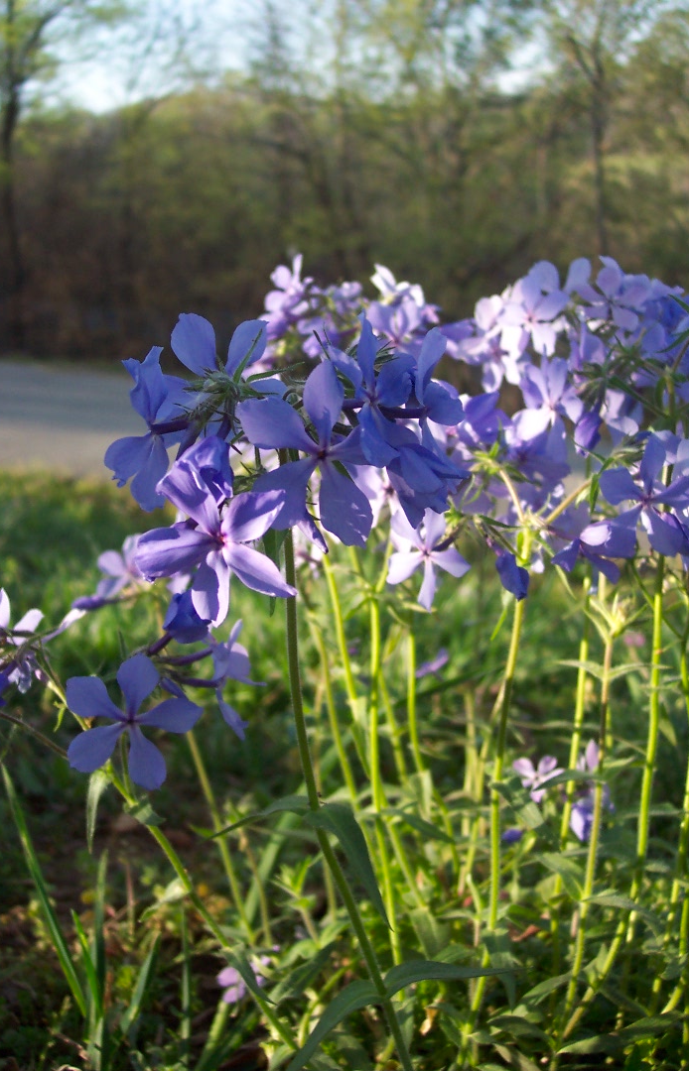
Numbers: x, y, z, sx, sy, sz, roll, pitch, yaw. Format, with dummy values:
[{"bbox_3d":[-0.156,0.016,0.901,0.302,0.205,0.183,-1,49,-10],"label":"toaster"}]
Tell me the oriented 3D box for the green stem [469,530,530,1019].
[{"bbox_3d":[0.050,0.082,0.370,0.008,0.170,0.006,4,10,0],"label":"green stem"}]

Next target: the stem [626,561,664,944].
[{"bbox_3d":[0.100,0.071,0.371,0.005,0.132,0.004,1,10,0],"label":"stem"}]

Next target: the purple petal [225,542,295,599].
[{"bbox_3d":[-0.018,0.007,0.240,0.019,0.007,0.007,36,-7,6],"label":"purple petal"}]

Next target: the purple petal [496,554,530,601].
[{"bbox_3d":[0.055,0.013,0.370,0.009,0.017,0.009,-27,0,0],"label":"purple petal"}]

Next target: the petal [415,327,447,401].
[{"bbox_3d":[0.020,-0.040,0.262,0.005,0.017,0.011,0,17,-37],"label":"petal"}]

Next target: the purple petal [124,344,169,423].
[{"bbox_3d":[-0.046,-0.035,0.265,0.006,0.018,0.012,0,5,39],"label":"purple petal"}]

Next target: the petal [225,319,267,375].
[{"bbox_3d":[-0.024,-0.046,0.275,0.009,0.015,0.006,25,0,-3],"label":"petal"}]

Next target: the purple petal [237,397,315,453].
[{"bbox_3d":[-0.015,-0.023,0.250,0.019,0.011,0.004,27,8,3],"label":"purple petal"}]

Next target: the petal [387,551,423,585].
[{"bbox_3d":[0.021,0.010,0.385,0.015,0.008,0.003,-36,-7,-4],"label":"petal"}]

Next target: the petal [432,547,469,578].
[{"bbox_3d":[0.036,0.009,0.386,0.015,0.008,0.003,24,-8,-4],"label":"petal"}]

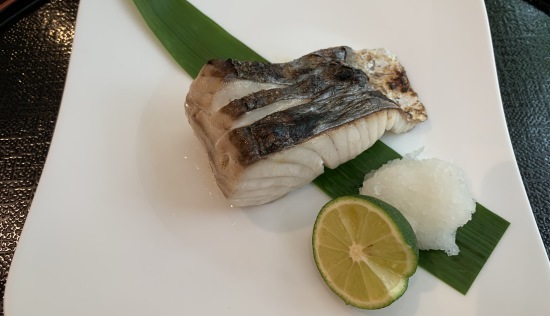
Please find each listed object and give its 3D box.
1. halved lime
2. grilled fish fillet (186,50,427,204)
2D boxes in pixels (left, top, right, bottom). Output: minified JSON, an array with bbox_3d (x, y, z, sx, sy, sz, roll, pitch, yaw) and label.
[{"bbox_3d":[0.038,0.035,0.163,0.021,0.043,0.043,-7,61,-45],"label":"halved lime"},{"bbox_3d":[0.016,-0.022,0.187,0.104,0.028,0.060,-18,68,-7],"label":"grilled fish fillet"}]

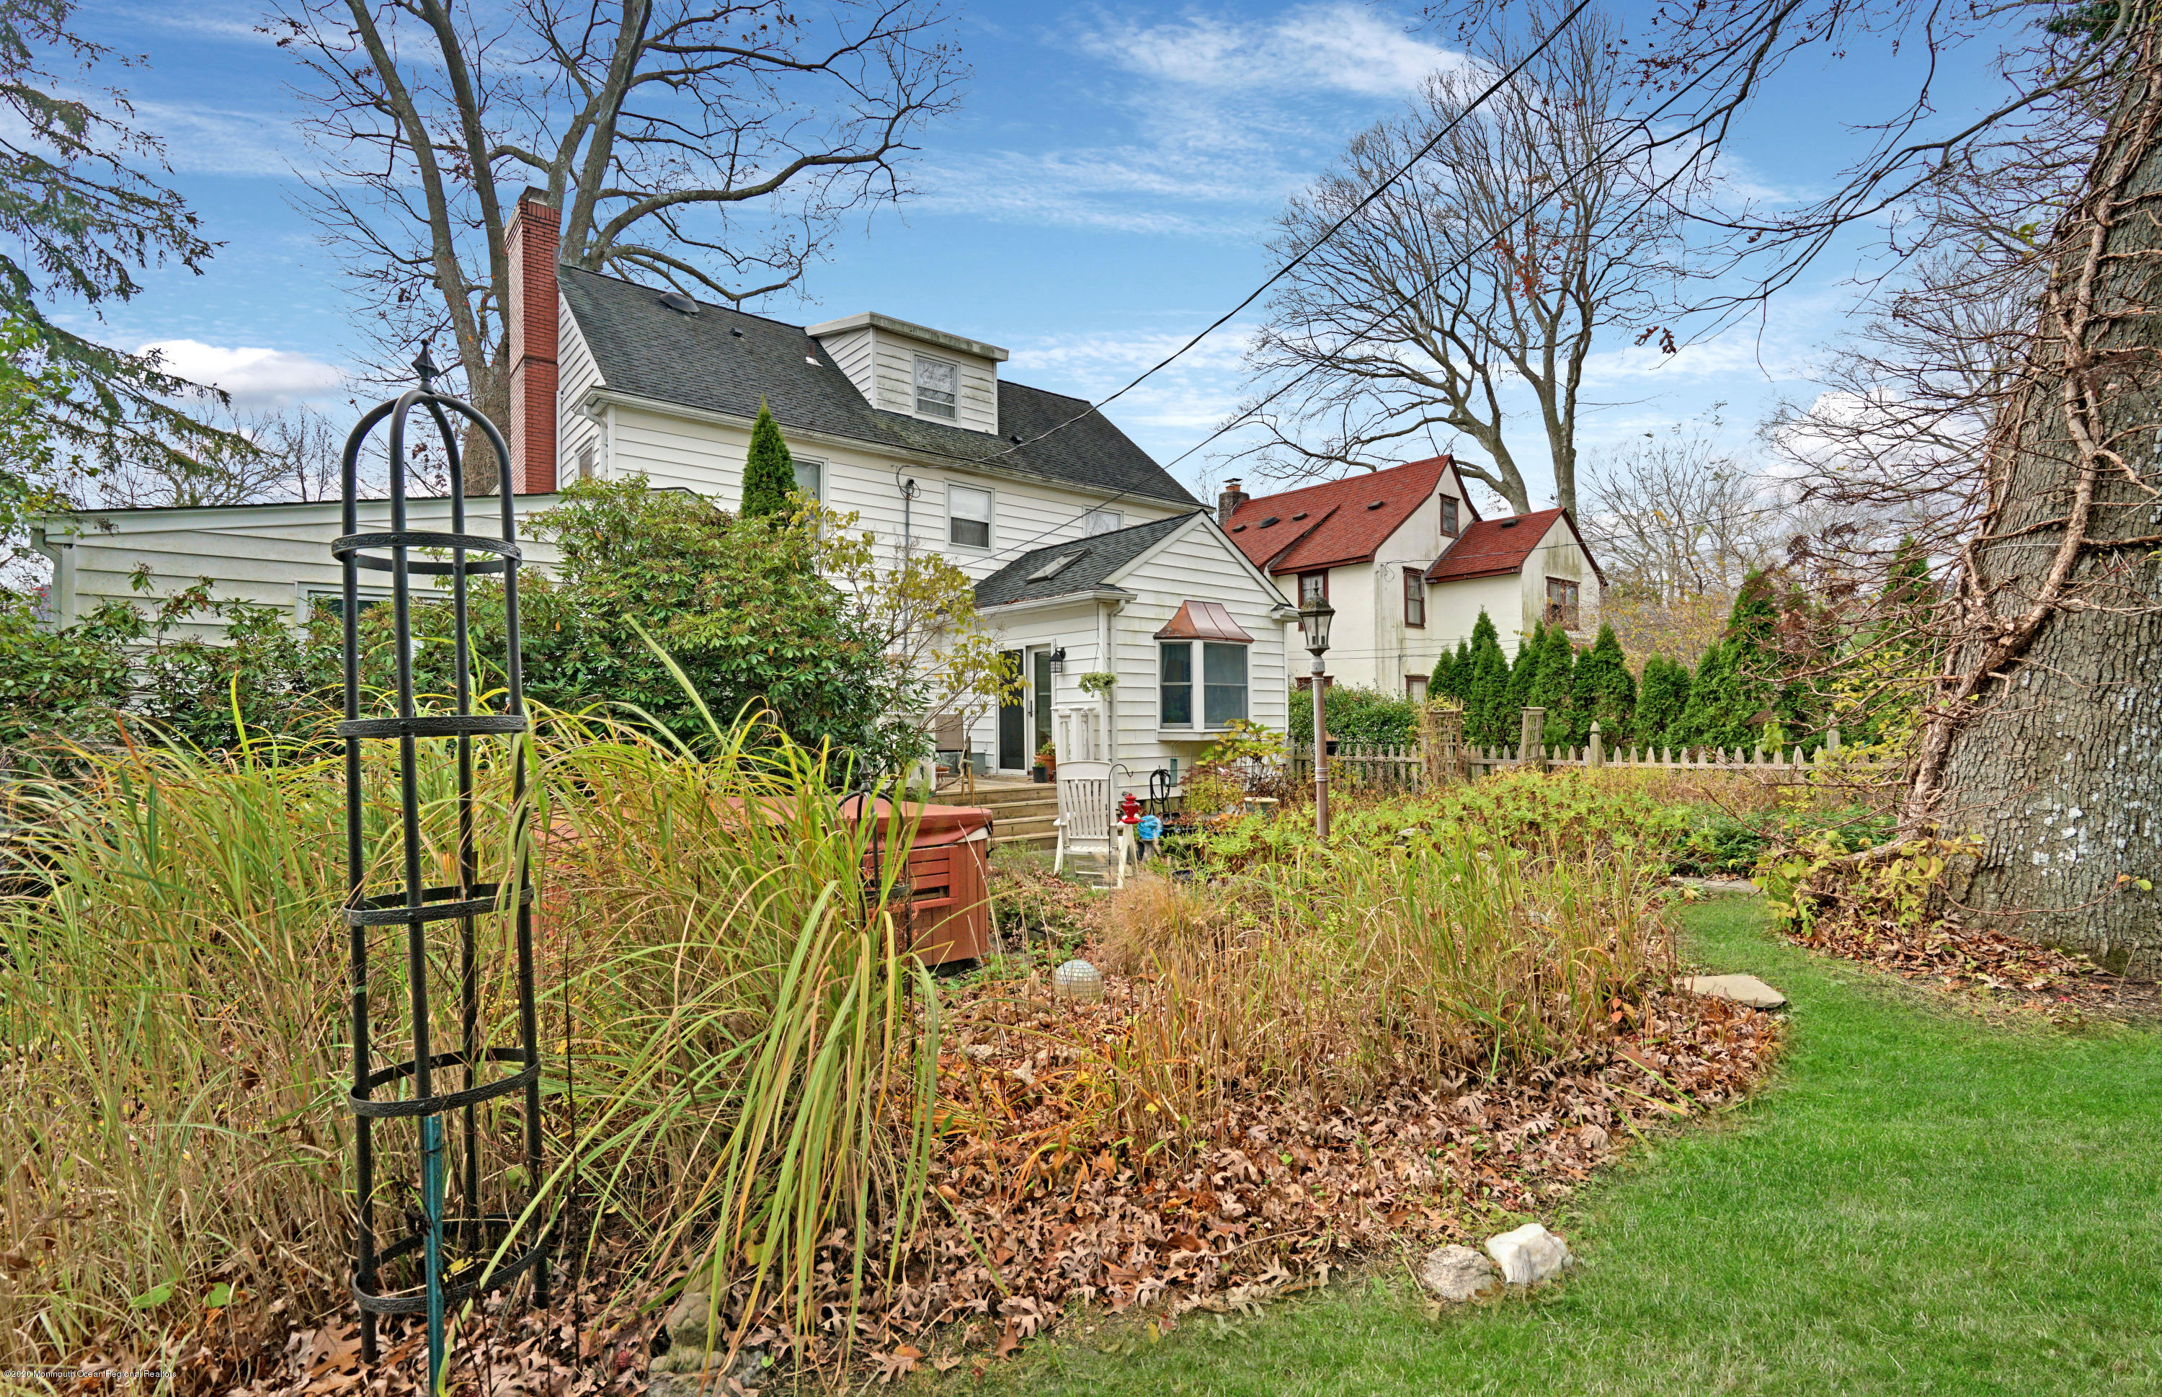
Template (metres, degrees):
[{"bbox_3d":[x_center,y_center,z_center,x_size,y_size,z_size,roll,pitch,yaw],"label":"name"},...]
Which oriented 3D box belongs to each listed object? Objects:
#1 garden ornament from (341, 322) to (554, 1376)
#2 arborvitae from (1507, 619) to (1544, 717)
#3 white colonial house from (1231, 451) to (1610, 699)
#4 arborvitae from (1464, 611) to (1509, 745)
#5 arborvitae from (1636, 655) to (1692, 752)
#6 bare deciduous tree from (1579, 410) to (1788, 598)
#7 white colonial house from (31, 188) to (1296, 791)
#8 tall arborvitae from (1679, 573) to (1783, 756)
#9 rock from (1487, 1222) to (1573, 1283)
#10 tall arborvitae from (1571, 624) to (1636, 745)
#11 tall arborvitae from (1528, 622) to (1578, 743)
[{"bbox_3d":[-1.586,0.337,2.374,0.400,2.420,0.400,-2,-1,0],"label":"garden ornament"},{"bbox_3d":[7.918,0.259,16.767,0.758,3.297,0.758,-1,-1,0],"label":"arborvitae"},{"bbox_3d":[8.372,-2.575,29.000,8.500,9.650,11.200,0,-2,-40],"label":"white colonial house"},{"bbox_3d":[6.881,0.209,16.266,0.804,3.400,0.804,-1,-1,0],"label":"arborvitae"},{"bbox_3d":[8.734,0.596,14.375,0.750,2.510,0.750,-1,-1,0],"label":"arborvitae"},{"bbox_3d":[26.400,-5.106,41.851,7.949,14.759,7.949,-1,-1,0],"label":"bare deciduous tree"},{"bbox_3d":[-4.947,-2.945,16.284,16.600,9.850,10.800,0,-2,-40],"label":"white colonial house"},{"bbox_3d":[9.396,-0.019,13.762,1.391,3.701,1.391,-1,-1,0],"label":"tall arborvitae"},{"bbox_3d":[1.167,1.452,2.510,0.220,0.120,0.160,0,-1,-6],"label":"rock"},{"bbox_3d":[8.178,0.354,14.969,0.924,3.030,0.924,-1,-1,0],"label":"tall arborvitae"},{"bbox_3d":[7.610,0.332,15.369,0.790,3.102,0.790,-1,-1,0],"label":"tall arborvitae"}]

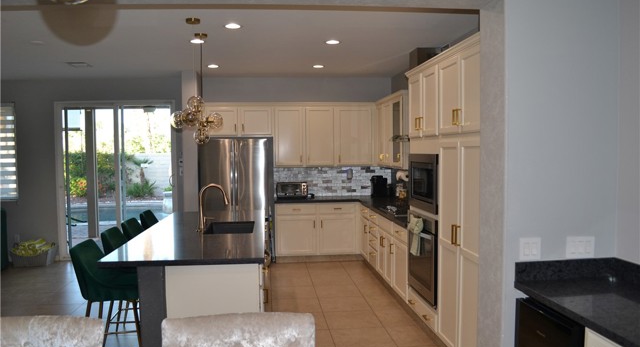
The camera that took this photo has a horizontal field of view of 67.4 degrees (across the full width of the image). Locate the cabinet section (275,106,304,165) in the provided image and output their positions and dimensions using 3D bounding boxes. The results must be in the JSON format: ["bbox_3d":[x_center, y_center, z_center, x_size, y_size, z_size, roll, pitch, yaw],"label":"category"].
[{"bbox_3d":[-0.476,-0.557,7.380,0.451,0.899,0.322,0,2,-7],"label":"cabinet section"}]

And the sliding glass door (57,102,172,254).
[{"bbox_3d":[-3.070,0.120,7.292,1.740,2.410,0.120,0,2,-6],"label":"sliding glass door"}]

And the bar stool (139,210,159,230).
[{"bbox_3d":[-1.644,0.894,5.263,0.500,0.955,0.460,-1,2,-7],"label":"bar stool"}]

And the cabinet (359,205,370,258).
[{"bbox_3d":[0.954,0.855,7.050,0.600,0.800,0.550,0,2,-6],"label":"cabinet"}]

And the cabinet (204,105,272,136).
[{"bbox_3d":[-1.201,-0.781,7.088,0.990,0.492,0.330,-1,2,-7],"label":"cabinet"}]

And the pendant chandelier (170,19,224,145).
[{"bbox_3d":[-1.115,-0.798,4.294,0.460,1.081,0.530,-1,2,-7],"label":"pendant chandelier"}]

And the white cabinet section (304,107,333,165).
[{"bbox_3d":[-0.025,-0.559,7.432,0.457,0.899,0.322,0,2,-7],"label":"white cabinet section"}]

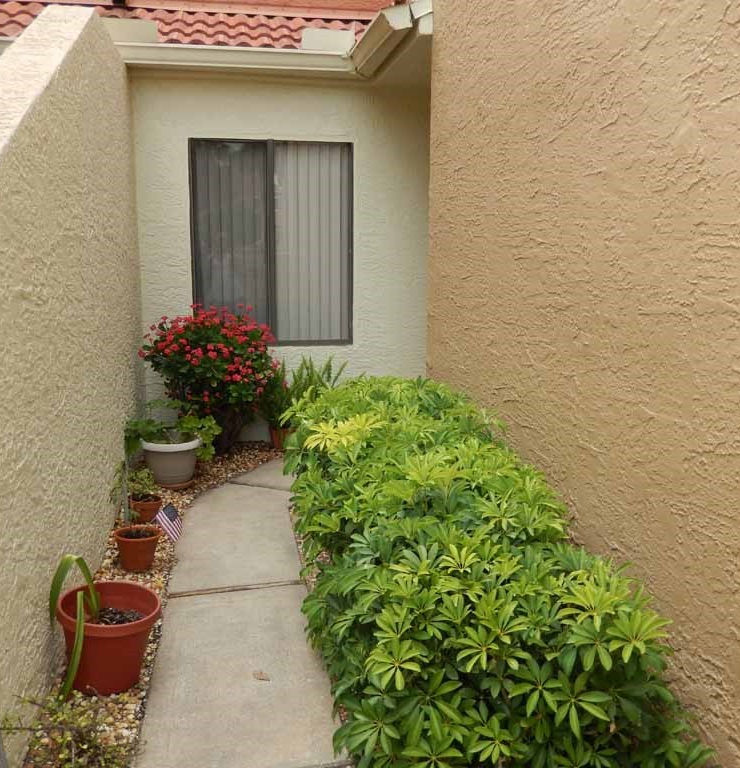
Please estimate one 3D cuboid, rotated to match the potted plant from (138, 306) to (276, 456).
[{"bbox_3d":[-1.145,0.020,5.186,0.920,1.040,0.820,-1,9,-10],"label":"potted plant"}]

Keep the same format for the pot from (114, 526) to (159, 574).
[{"bbox_3d":[-1.057,0.752,3.371,0.208,0.157,0.208,-1,9,-10],"label":"pot"}]

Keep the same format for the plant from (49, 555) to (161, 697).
[{"bbox_3d":[-0.864,0.781,2.413,0.345,0.400,0.370,-1,9,-10],"label":"plant"}]

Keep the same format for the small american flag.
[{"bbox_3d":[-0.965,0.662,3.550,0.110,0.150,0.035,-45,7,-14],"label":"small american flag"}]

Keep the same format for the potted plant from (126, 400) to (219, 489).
[{"bbox_3d":[-1.230,0.373,4.681,0.570,0.500,0.500,-1,9,-10],"label":"potted plant"}]

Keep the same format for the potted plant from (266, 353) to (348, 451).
[{"bbox_3d":[-0.503,0.151,5.465,0.600,0.700,0.500,-1,9,-10],"label":"potted plant"}]

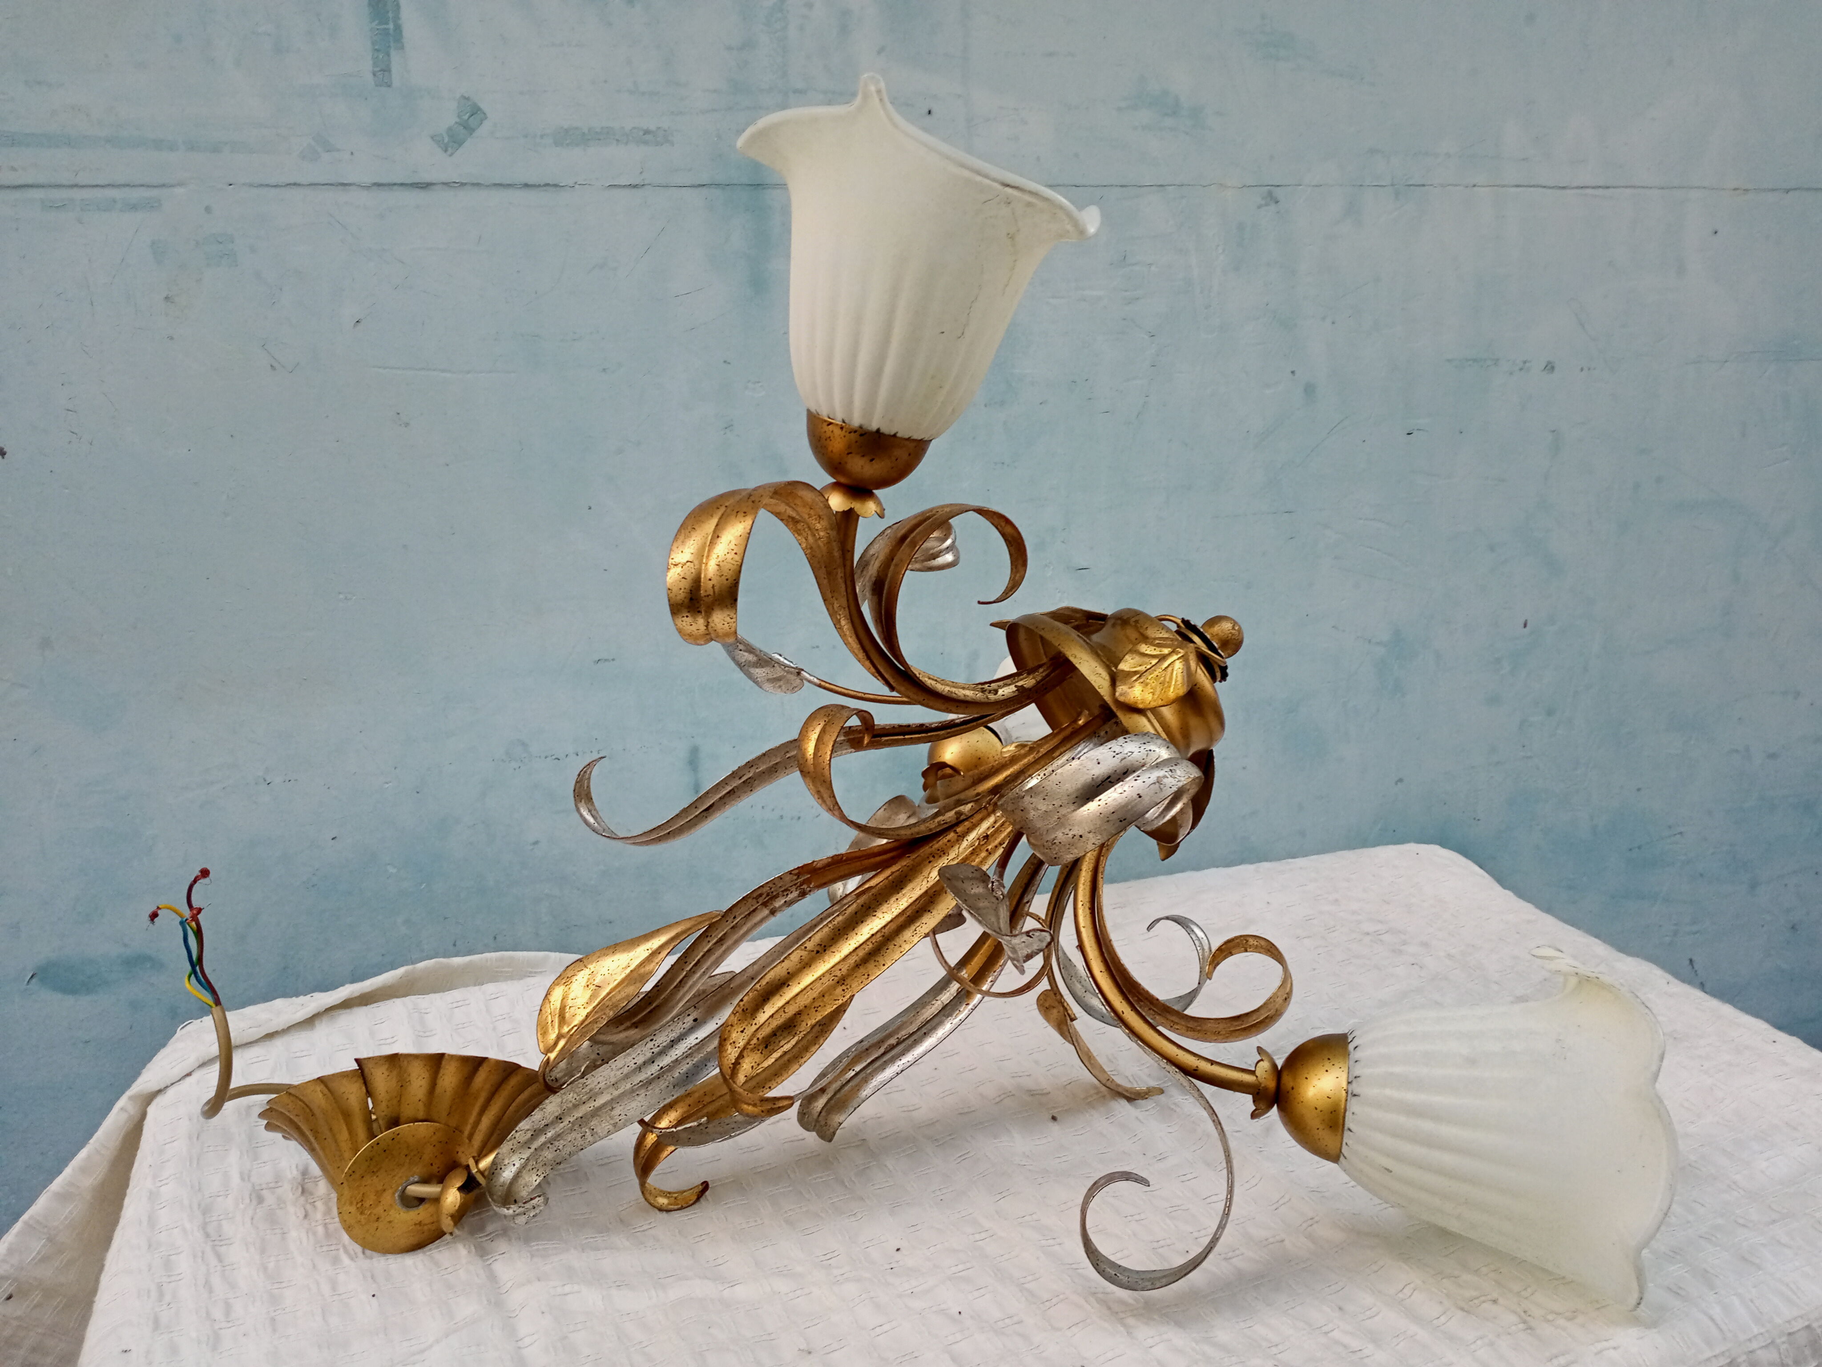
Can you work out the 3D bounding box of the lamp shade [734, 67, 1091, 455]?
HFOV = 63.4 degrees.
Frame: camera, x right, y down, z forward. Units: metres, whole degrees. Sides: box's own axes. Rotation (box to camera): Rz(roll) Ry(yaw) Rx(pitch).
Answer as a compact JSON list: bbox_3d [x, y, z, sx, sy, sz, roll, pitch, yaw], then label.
[{"bbox_3d":[-0.003,-0.156,0.602,0.145,0.120,0.145,15,17,0],"label":"lamp shade"}]

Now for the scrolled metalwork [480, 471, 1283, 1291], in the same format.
[{"bbox_3d":[-0.011,0.107,0.743,0.446,0.367,0.313,-36,0,-8],"label":"scrolled metalwork"}]

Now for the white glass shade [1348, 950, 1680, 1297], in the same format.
[{"bbox_3d":[0.239,0.184,0.621,0.116,0.145,0.145,6,0,13],"label":"white glass shade"}]

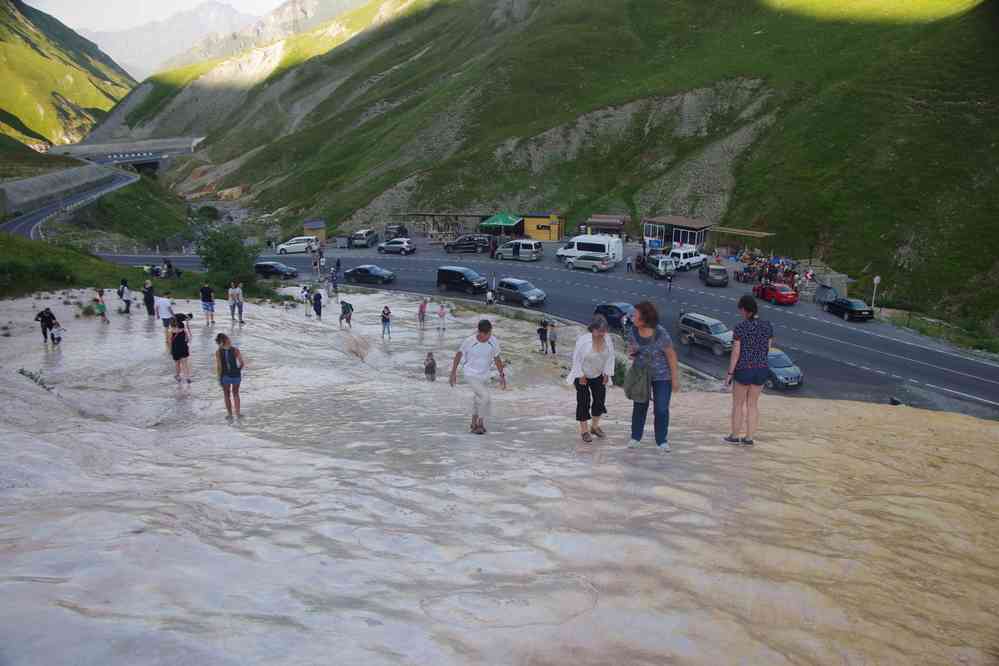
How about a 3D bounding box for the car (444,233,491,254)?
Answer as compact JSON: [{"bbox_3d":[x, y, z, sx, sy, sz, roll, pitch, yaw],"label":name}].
[{"bbox_3d":[-3.578,-10.031,84.064,4.750,1.780,1.860,2,19,7],"label":"car"}]

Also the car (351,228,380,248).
[{"bbox_3d":[-15.647,-10.977,87.241,1.830,1.700,4.500,2,15,8],"label":"car"}]

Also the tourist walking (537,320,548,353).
[{"bbox_3d":[2.149,0.214,37.013,0.500,1.650,0.420,9,16,34],"label":"tourist walking"}]

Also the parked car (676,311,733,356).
[{"bbox_3d":[13.671,0.084,48.570,1.840,1.820,4.600,-13,20,-41],"label":"parked car"}]

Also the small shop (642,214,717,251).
[{"bbox_3d":[19.607,-10.918,83.306,6.900,3.500,3.300,17,26,42],"label":"small shop"}]

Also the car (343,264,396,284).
[{"bbox_3d":[-11.810,-5.349,68.142,4.650,1.440,1.780,4,16,11],"label":"car"}]

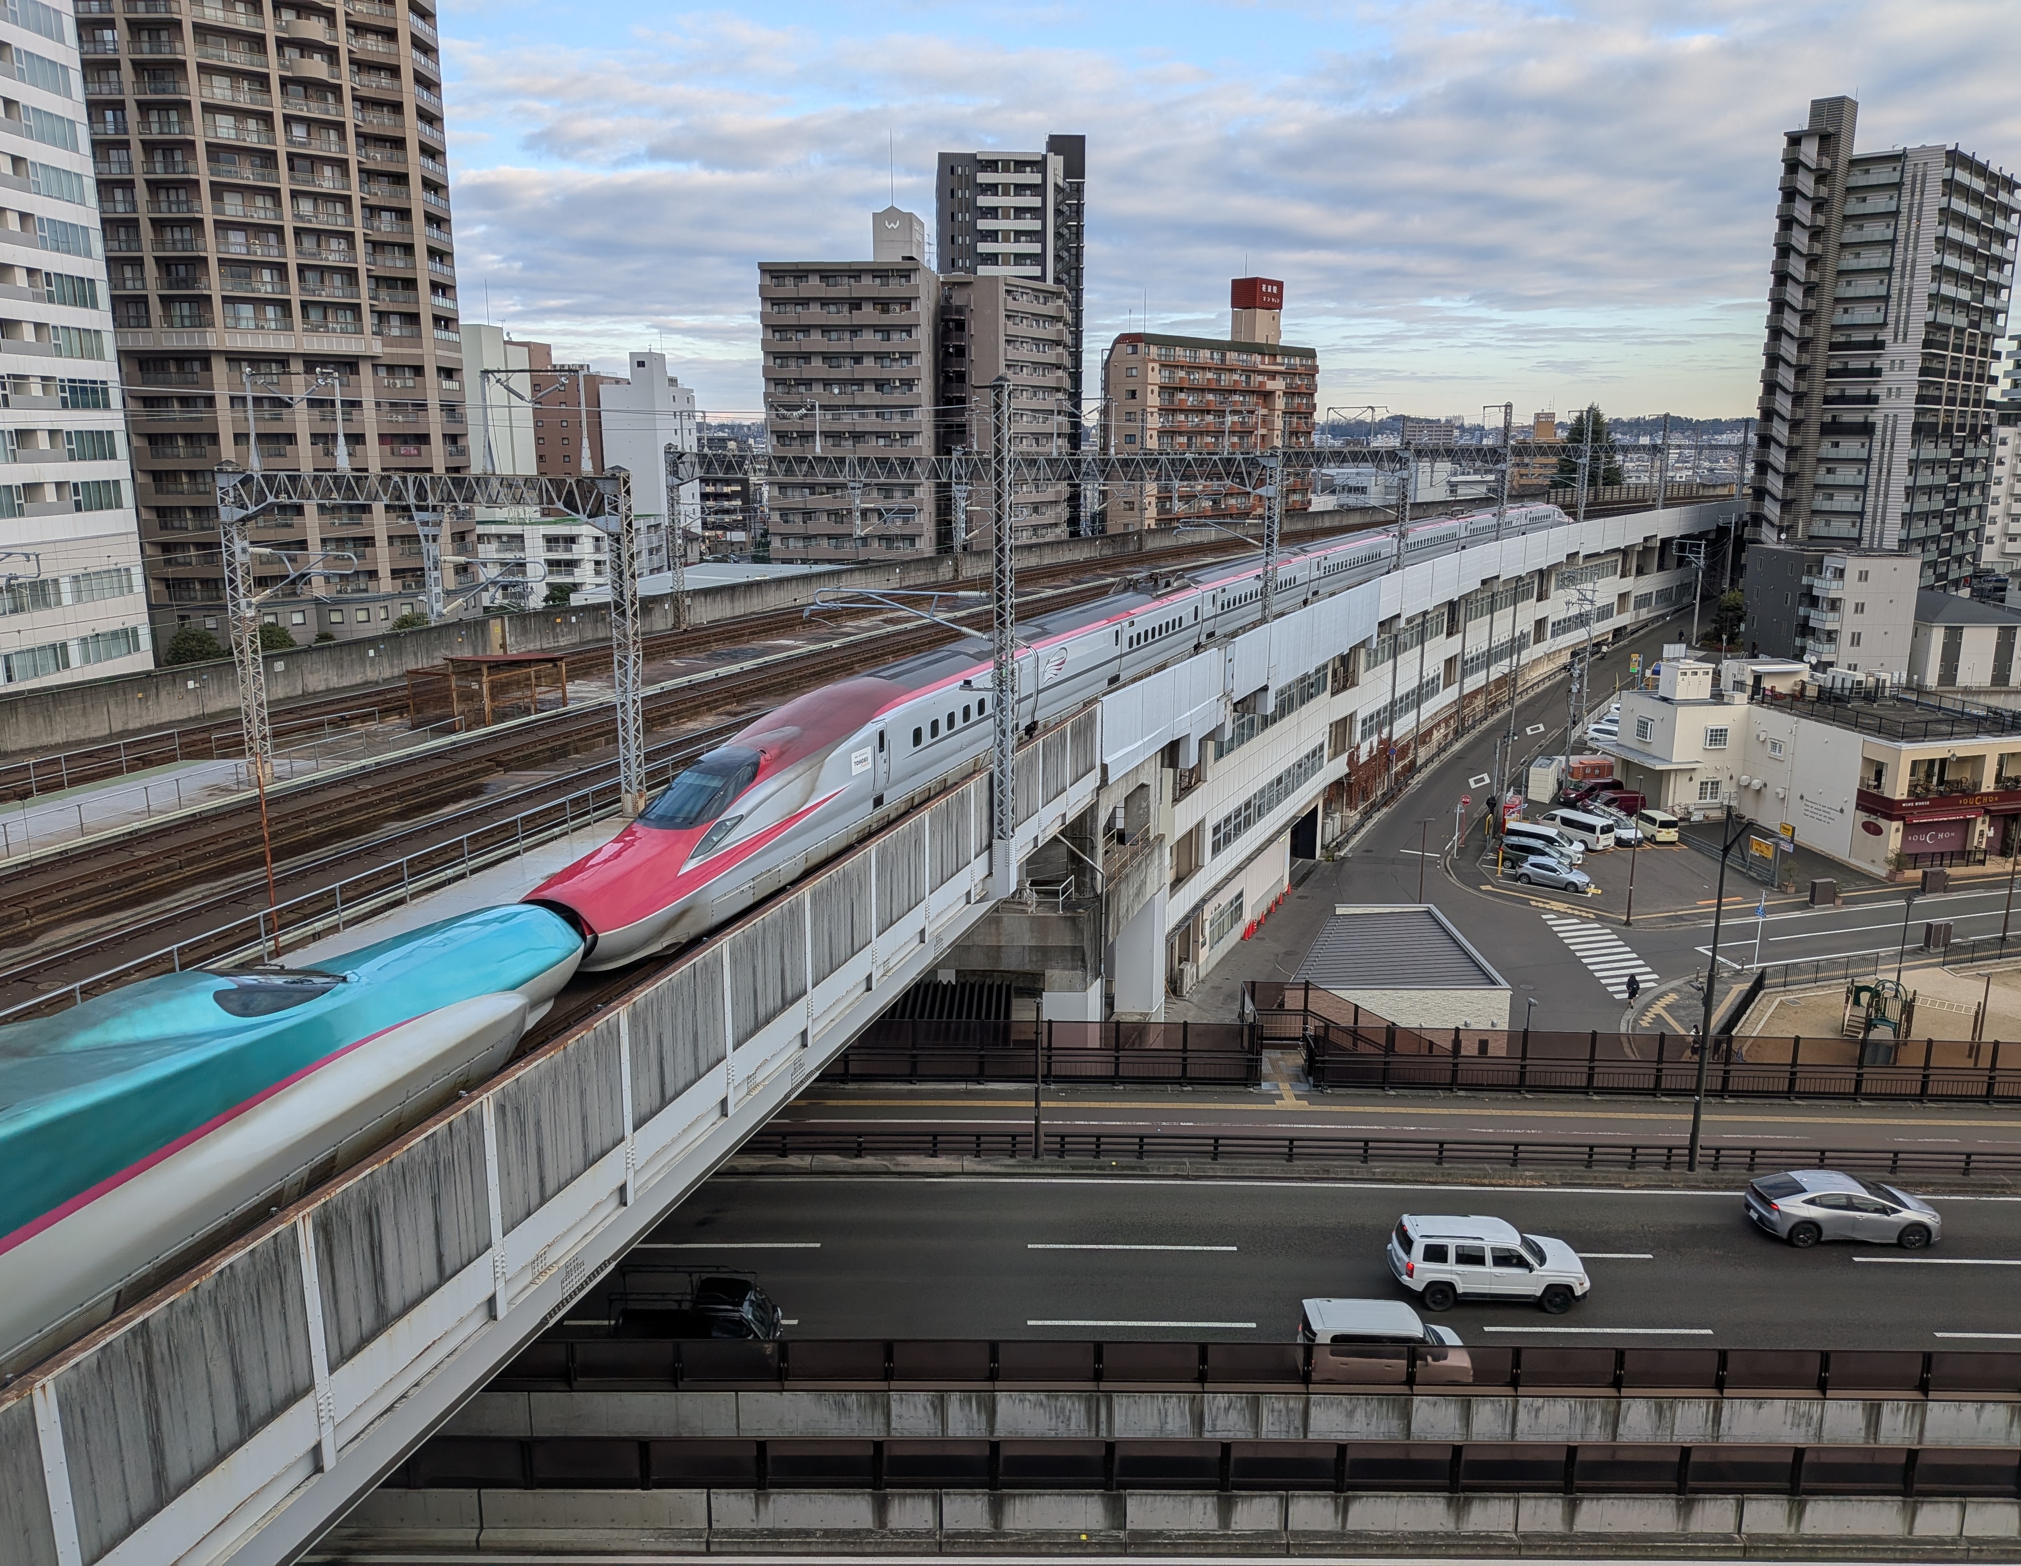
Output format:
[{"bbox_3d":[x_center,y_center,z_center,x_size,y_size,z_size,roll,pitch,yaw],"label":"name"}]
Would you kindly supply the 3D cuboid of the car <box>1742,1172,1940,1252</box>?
[{"bbox_3d":[20.966,10.611,36.456,4.600,1.430,1.780,2,13,-3],"label":"car"}]

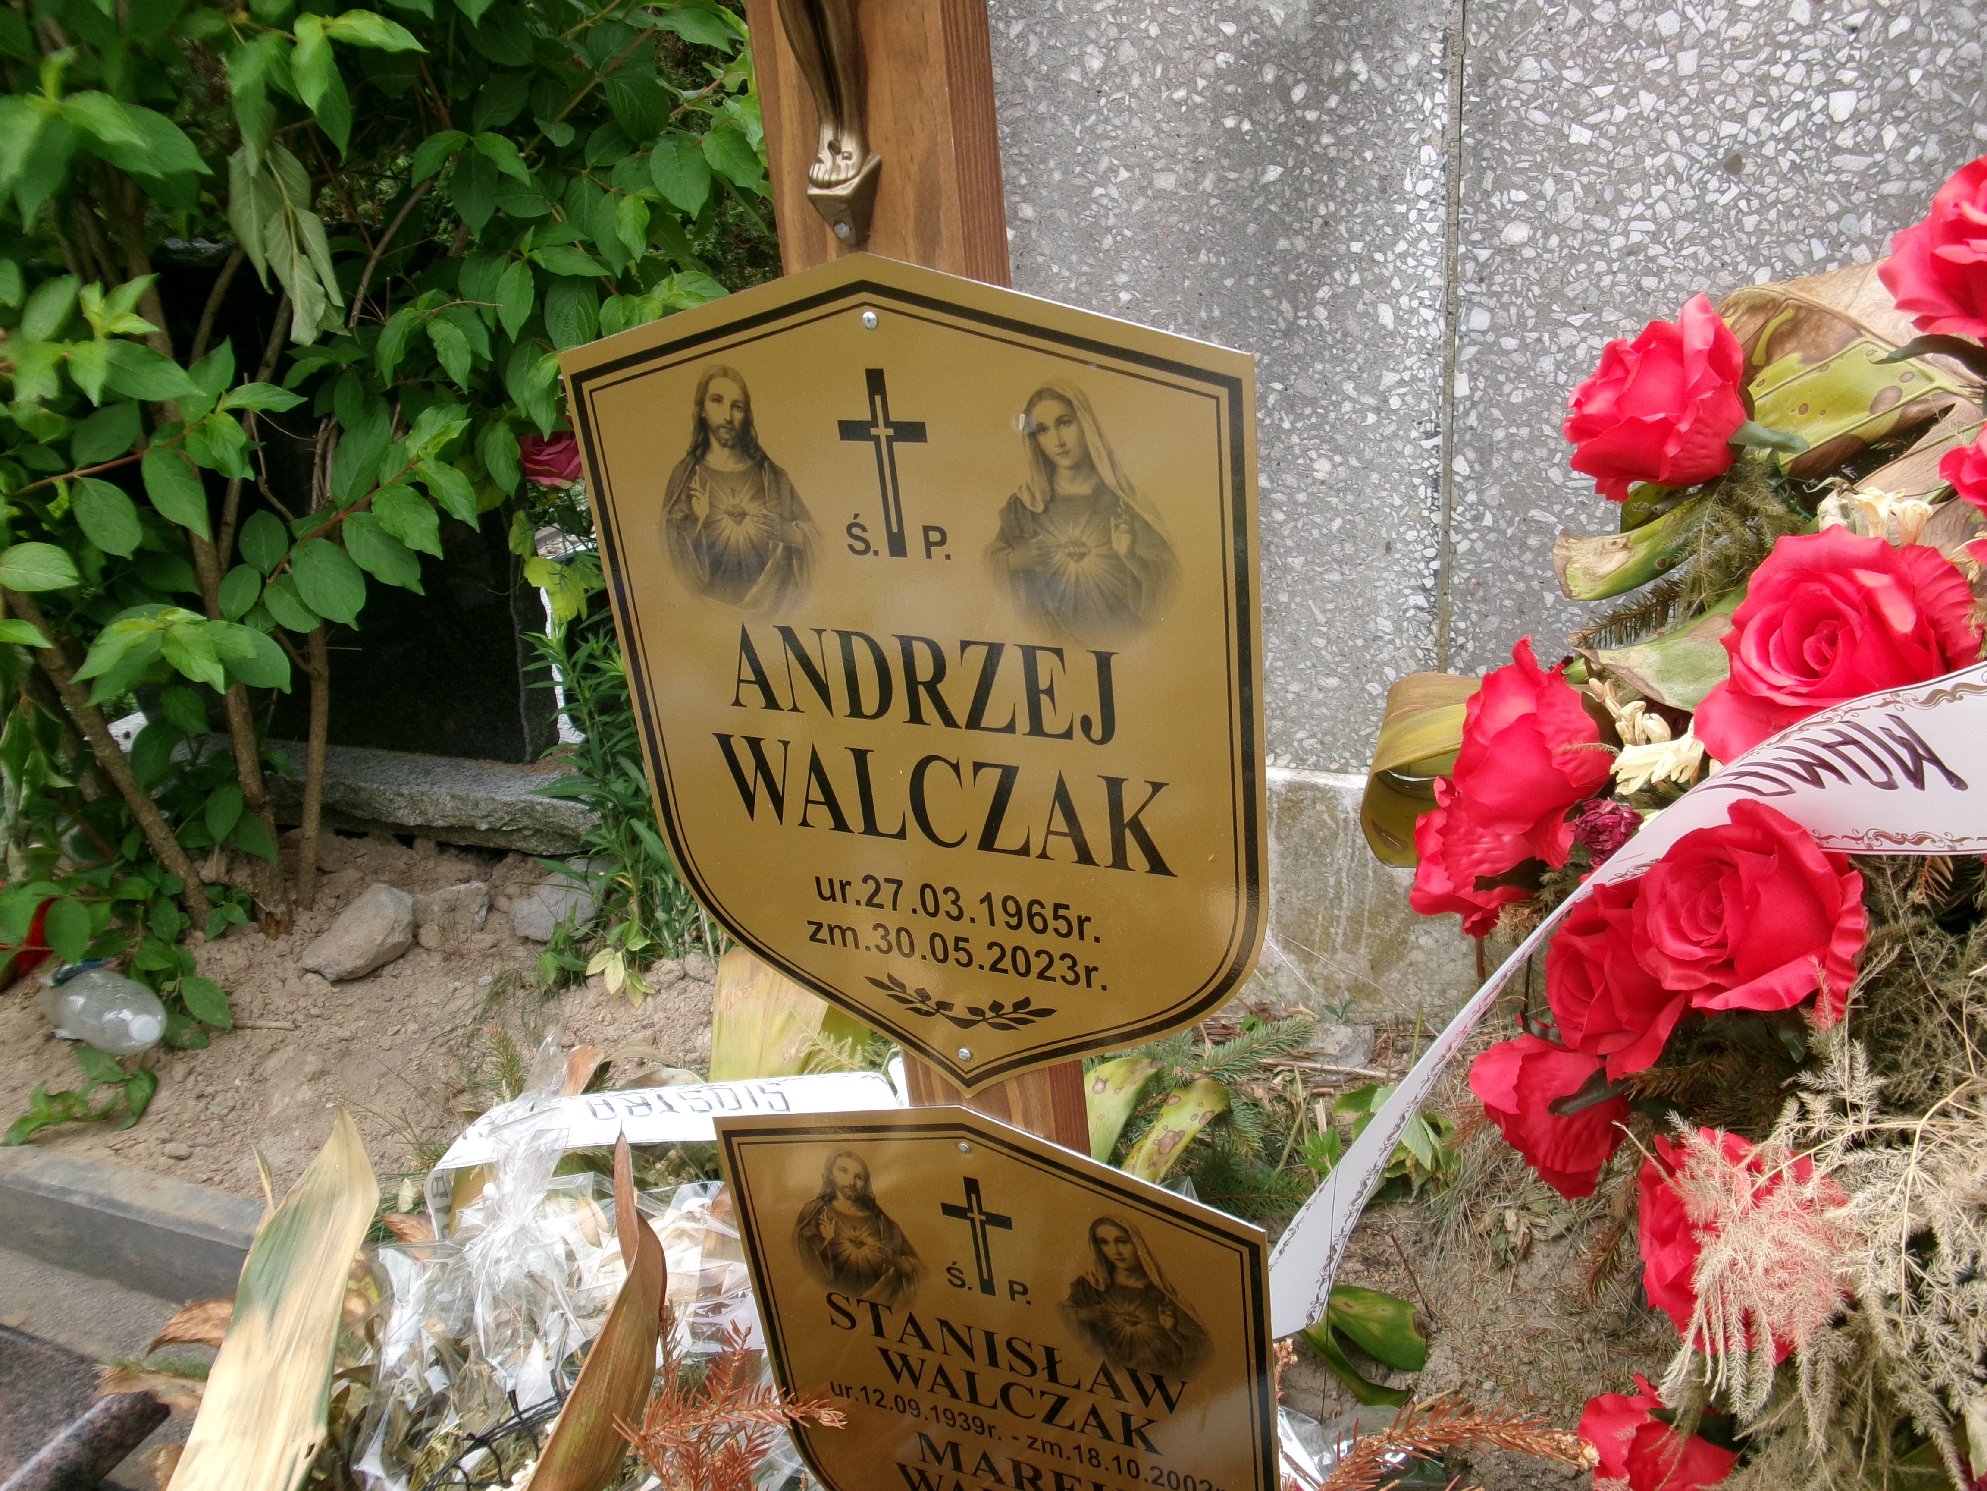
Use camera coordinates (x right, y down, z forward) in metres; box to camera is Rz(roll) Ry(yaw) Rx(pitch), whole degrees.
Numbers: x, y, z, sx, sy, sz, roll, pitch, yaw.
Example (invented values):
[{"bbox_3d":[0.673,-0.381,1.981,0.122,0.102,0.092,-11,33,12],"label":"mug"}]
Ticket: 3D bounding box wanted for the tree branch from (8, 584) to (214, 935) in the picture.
[{"bbox_3d":[-0.893,0.013,1.620,0.036,0.400,0.038,-30,14,-26],"label":"tree branch"}]

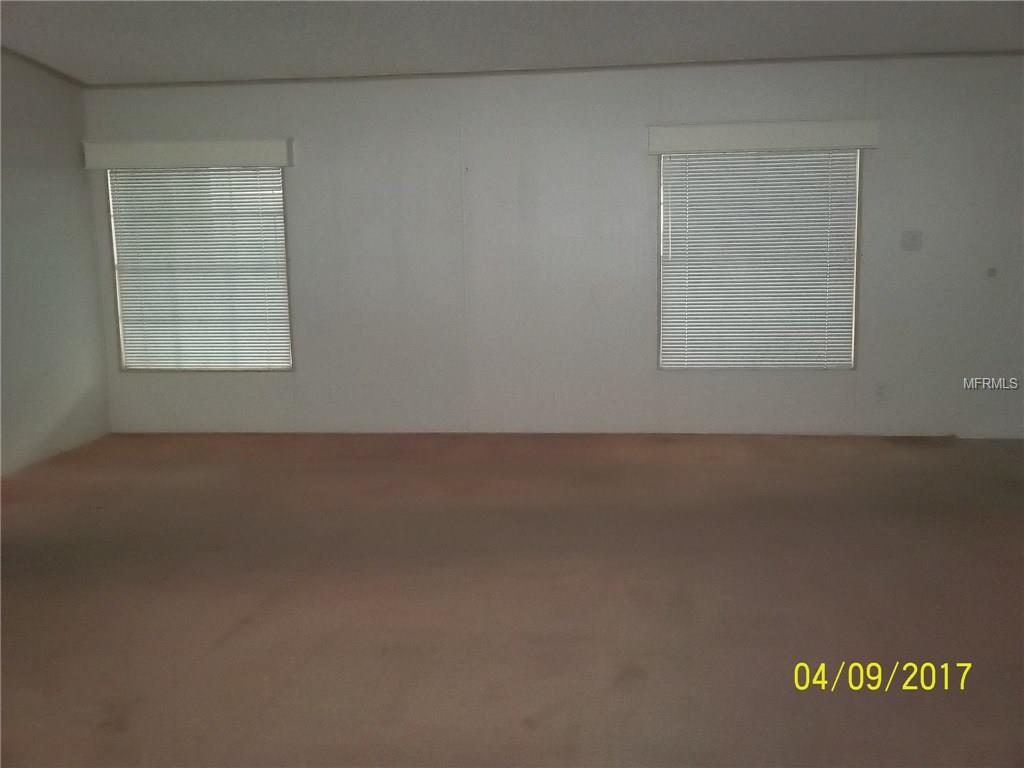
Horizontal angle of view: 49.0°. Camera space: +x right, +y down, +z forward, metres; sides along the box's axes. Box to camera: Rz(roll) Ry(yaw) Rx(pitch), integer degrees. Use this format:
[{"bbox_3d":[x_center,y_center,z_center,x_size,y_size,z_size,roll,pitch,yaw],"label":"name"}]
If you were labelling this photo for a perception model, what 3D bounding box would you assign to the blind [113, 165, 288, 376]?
[{"bbox_3d":[-2.028,-0.745,7.345,1.195,1.343,0.080,0,9,8],"label":"blind"}]

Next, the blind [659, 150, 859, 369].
[{"bbox_3d":[1.500,-0.745,6.874,1.208,1.334,0.080,0,9,8],"label":"blind"}]

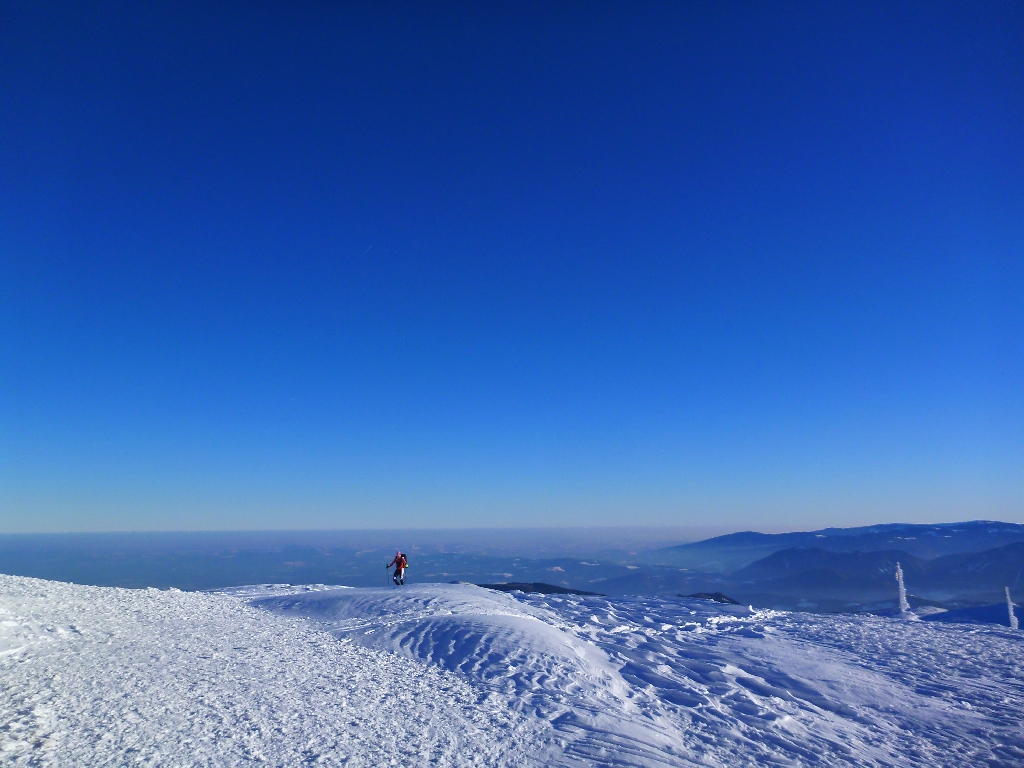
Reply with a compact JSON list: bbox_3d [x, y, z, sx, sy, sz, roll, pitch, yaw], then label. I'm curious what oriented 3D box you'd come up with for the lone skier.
[{"bbox_3d":[-5.796,9.365,42.000,0.980,1.720,0.750,-3,-10,17],"label":"lone skier"}]

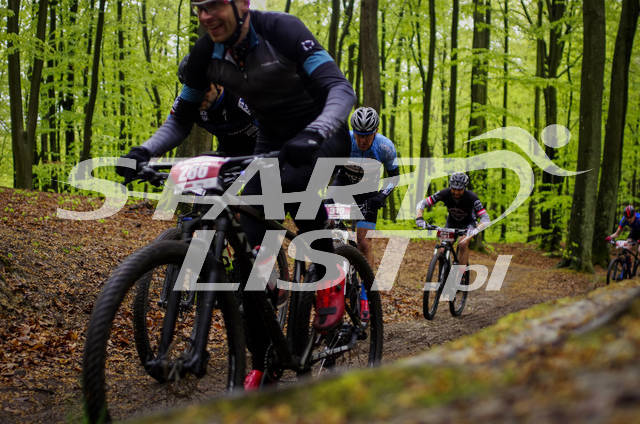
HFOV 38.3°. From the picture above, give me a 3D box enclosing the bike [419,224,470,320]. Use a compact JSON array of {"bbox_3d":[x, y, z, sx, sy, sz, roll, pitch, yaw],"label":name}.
[{"bbox_3d":[1.400,0.650,10.150,0.700,1.030,1.830,5,-2,22],"label":"bike"}]

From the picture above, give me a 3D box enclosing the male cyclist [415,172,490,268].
[{"bbox_3d":[1.500,0.190,10.250,0.760,1.300,0.860,3,-2,20],"label":"male cyclist"}]

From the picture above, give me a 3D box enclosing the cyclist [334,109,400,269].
[{"bbox_3d":[0.315,0.020,6.830,0.680,1.560,0.880,2,-2,24],"label":"cyclist"}]

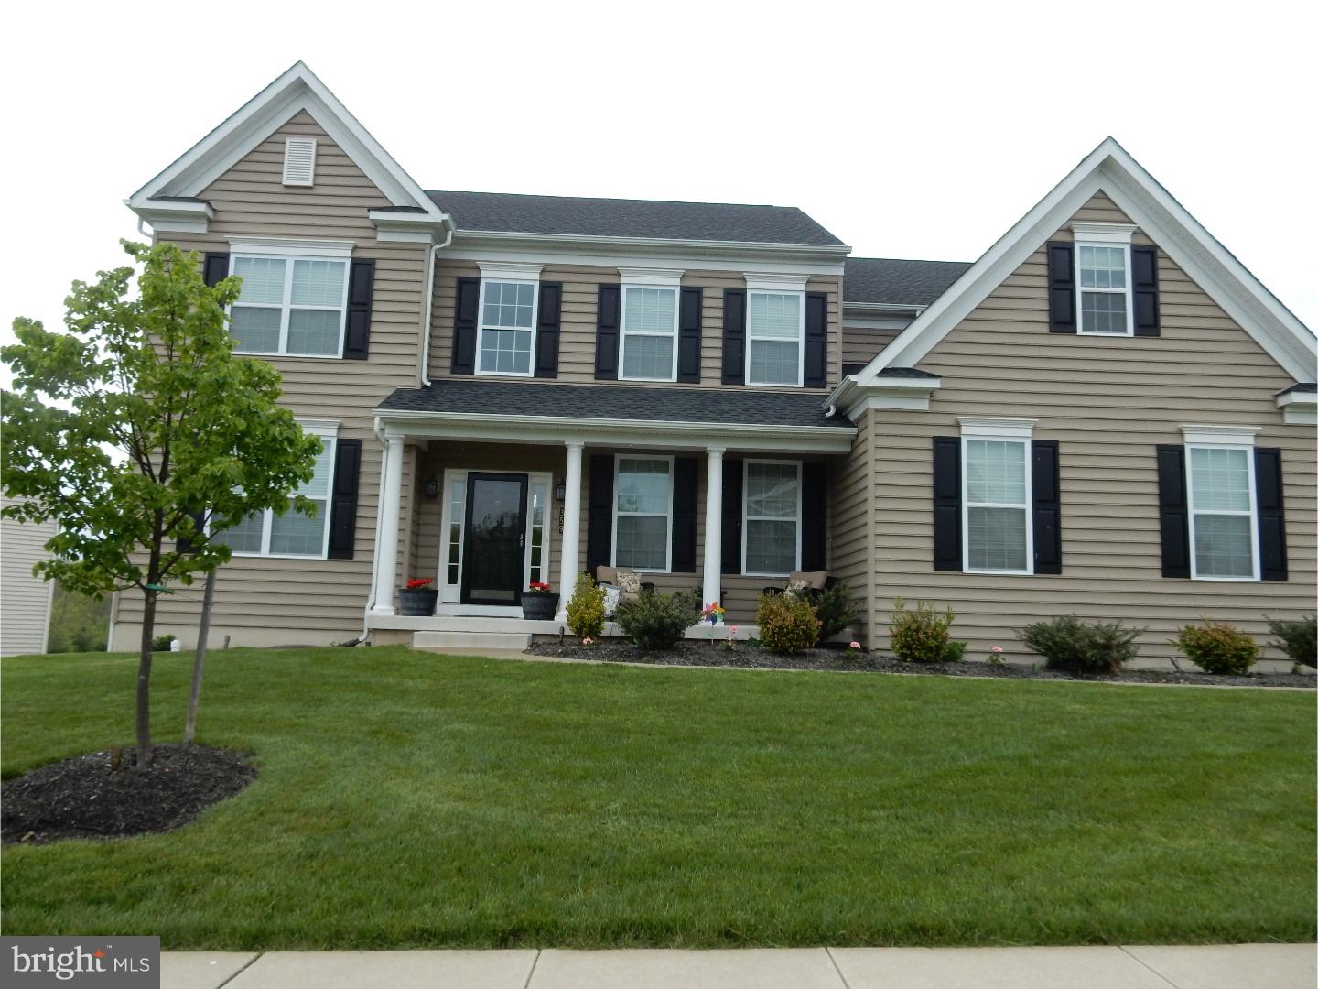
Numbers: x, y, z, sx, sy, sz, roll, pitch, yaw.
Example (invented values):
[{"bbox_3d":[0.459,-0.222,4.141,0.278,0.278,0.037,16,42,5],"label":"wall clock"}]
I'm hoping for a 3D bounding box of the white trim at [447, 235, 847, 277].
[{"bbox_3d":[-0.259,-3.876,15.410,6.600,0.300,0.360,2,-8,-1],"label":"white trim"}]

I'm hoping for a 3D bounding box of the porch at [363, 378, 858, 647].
[{"bbox_3d":[-0.659,0.232,14.258,6.960,4.150,1.810,2,-8,-1],"label":"porch"}]

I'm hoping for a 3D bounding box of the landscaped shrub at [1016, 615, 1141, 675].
[{"bbox_3d":[5.369,1.926,12.154,1.620,0.750,1.200,2,-8,-1],"label":"landscaped shrub"}]

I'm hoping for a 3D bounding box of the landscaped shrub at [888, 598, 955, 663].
[{"bbox_3d":[3.355,1.750,12.273,0.810,0.830,0.740,2,-8,-1],"label":"landscaped shrub"}]

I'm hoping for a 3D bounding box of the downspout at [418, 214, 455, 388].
[{"bbox_3d":[-3.515,-2.987,15.130,0.360,2.590,0.140,2,-8,-1],"label":"downspout"}]

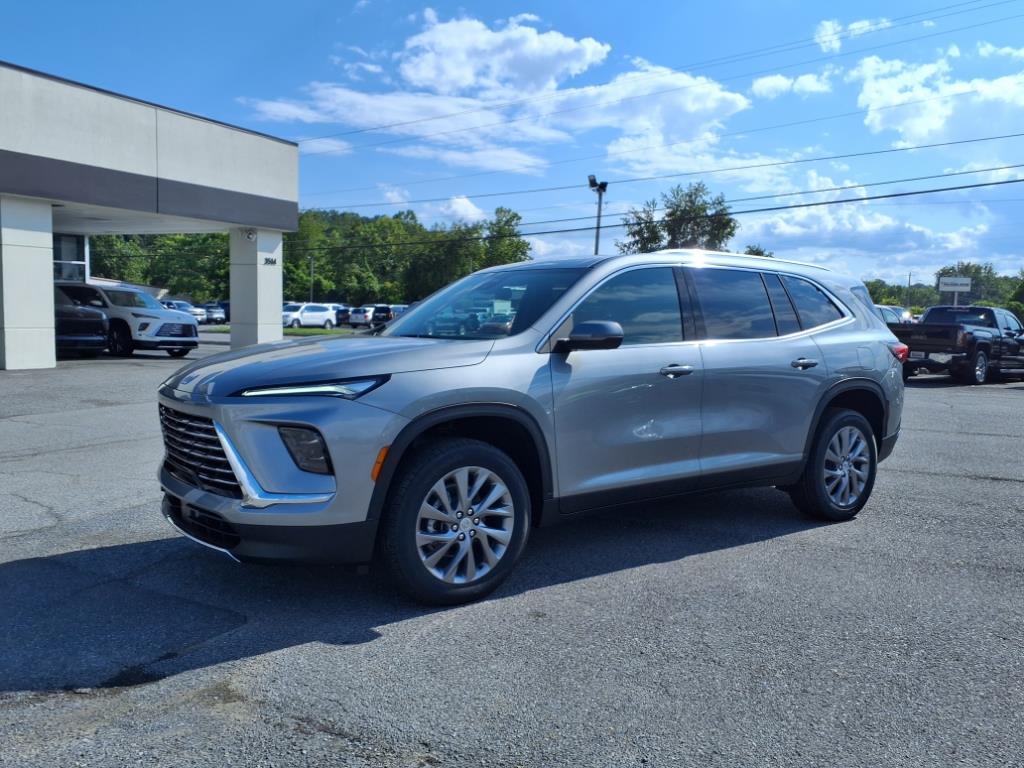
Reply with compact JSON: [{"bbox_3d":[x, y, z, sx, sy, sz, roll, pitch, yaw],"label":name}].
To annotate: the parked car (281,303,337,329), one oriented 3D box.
[{"bbox_3d":[-14.428,-4.738,55.414,1.980,1.800,5.000,5,7,35],"label":"parked car"}]

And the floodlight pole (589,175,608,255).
[{"bbox_3d":[4.197,-6.308,39.612,1.000,8.100,0.600,2,6,6],"label":"floodlight pole"}]

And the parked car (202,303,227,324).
[{"bbox_3d":[-25.882,-5.825,65.921,4.600,1.660,1.860,5,6,30],"label":"parked car"}]

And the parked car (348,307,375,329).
[{"bbox_3d":[-11.125,-5.475,64.920,1.850,1.680,4.550,4,6,24],"label":"parked car"}]

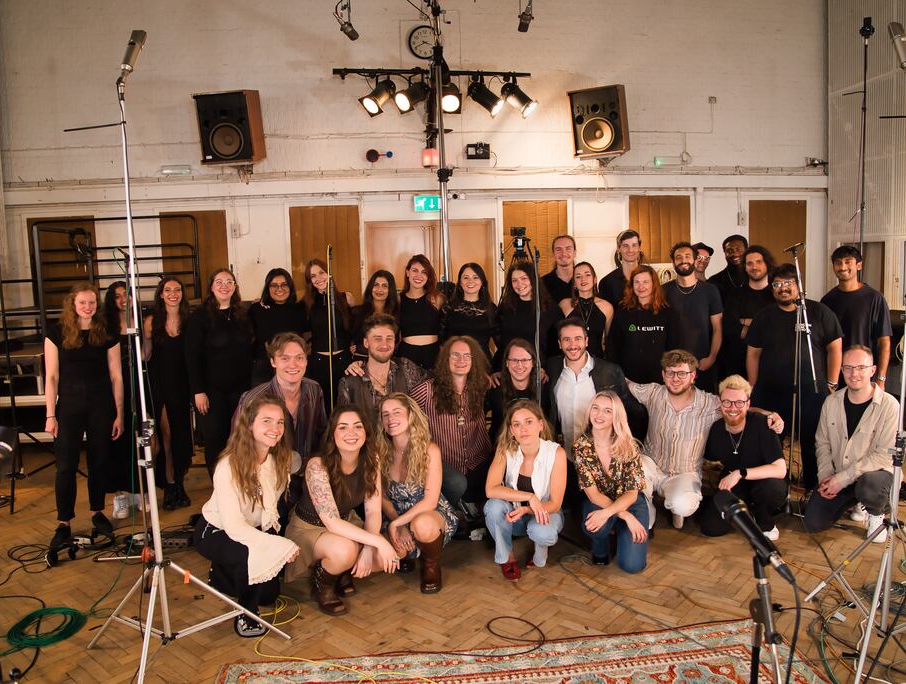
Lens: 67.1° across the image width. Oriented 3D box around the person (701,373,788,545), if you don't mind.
[{"bbox_3d":[1.746,0.660,4.120,0.550,0.960,0.650,0,6,15],"label":"person"}]

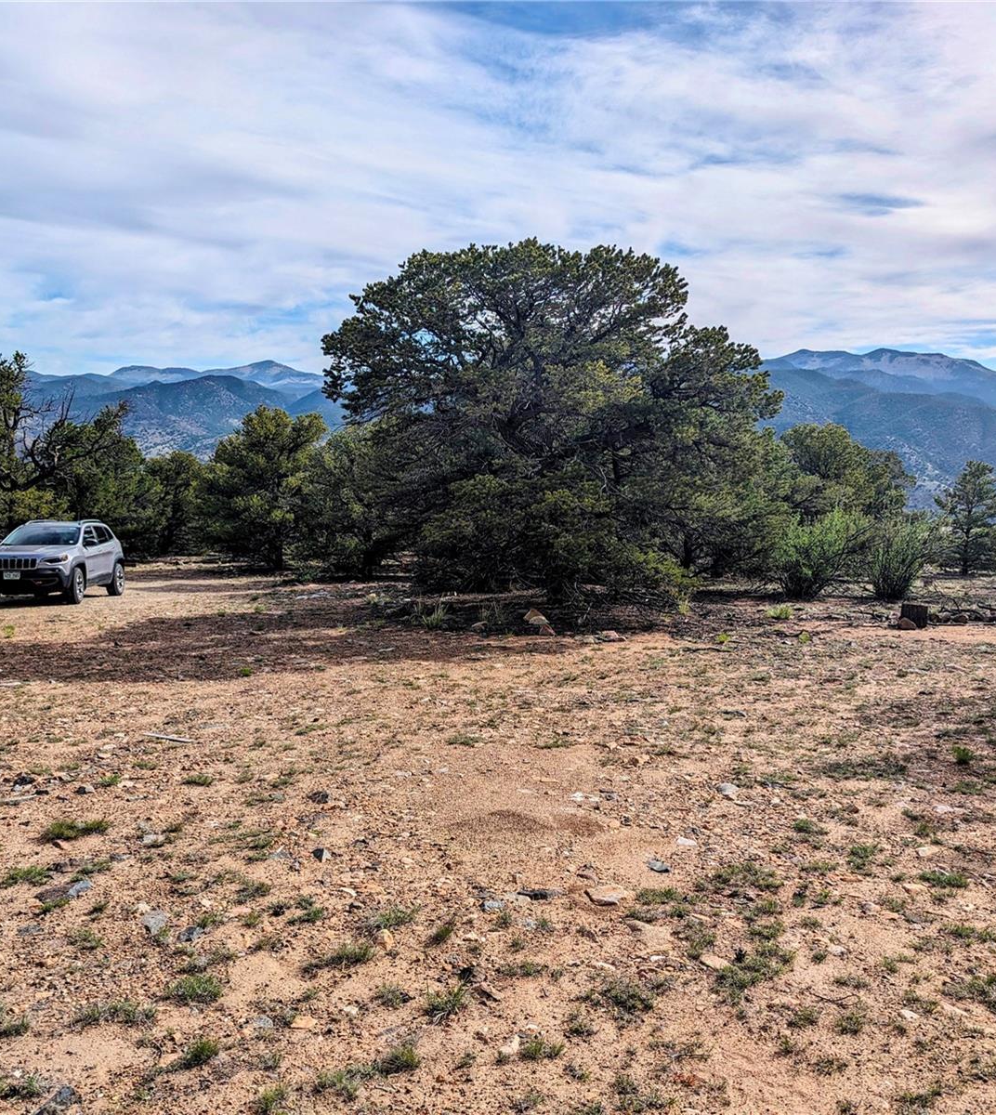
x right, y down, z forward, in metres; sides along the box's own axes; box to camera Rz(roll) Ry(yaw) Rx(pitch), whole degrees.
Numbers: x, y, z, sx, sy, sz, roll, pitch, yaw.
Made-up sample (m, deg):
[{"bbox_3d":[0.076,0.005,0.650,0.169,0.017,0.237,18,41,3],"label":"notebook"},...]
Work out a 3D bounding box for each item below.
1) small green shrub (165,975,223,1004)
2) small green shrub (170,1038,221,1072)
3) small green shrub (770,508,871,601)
[{"bbox_3d":[-1.020,1.436,3.454,0.185,0.068,0.140,0,2,-17],"label":"small green shrub"},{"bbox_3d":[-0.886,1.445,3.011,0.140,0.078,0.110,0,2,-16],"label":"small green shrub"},{"bbox_3d":[7.050,-0.077,22.518,2.114,1.996,1.903,1,2,17],"label":"small green shrub"}]

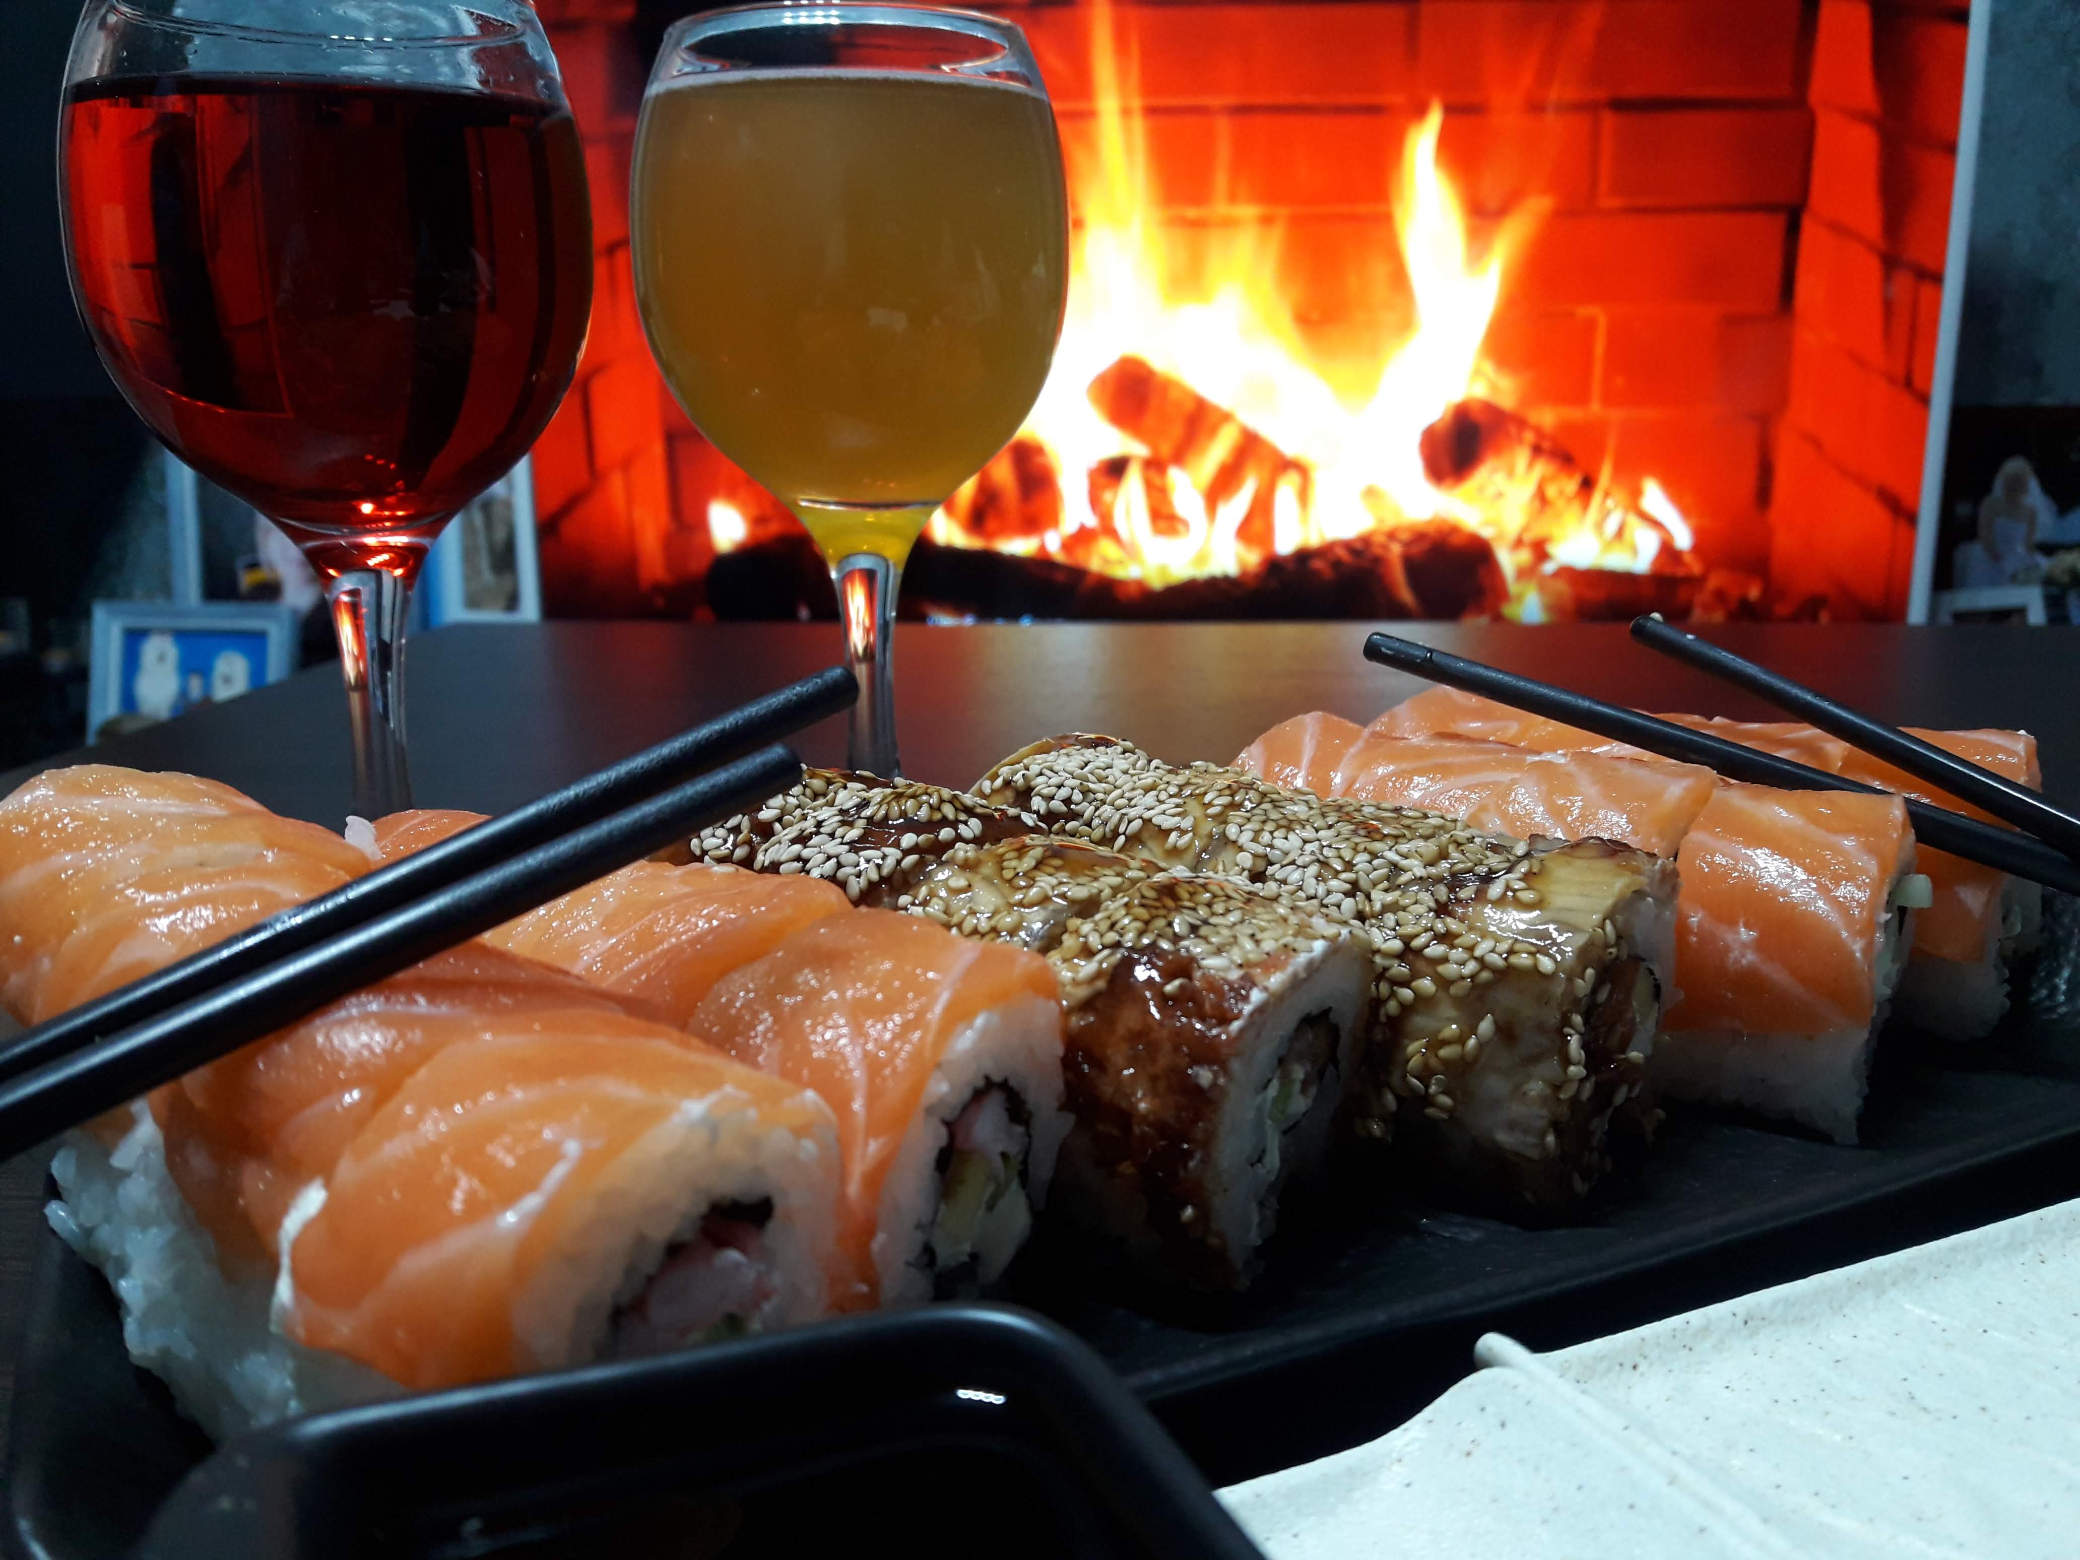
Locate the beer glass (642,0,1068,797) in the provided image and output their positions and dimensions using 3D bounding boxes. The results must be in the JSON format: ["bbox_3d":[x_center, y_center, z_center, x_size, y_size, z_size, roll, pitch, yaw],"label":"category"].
[{"bbox_3d":[-0.034,-0.048,0.313,0.077,0.170,0.077,0,13,0],"label":"beer glass"}]

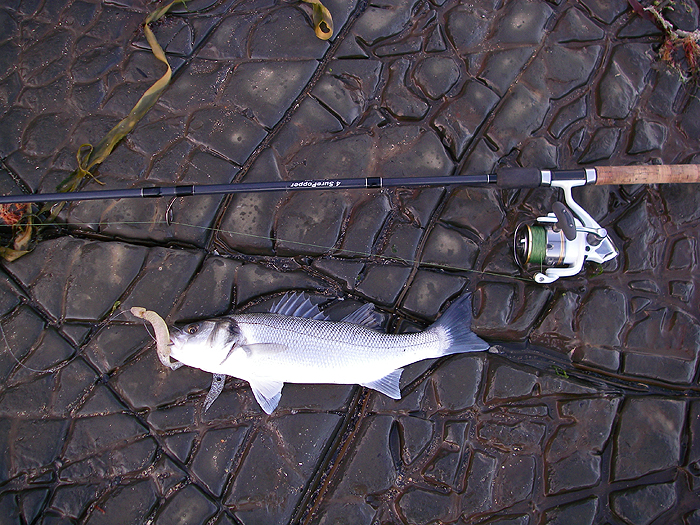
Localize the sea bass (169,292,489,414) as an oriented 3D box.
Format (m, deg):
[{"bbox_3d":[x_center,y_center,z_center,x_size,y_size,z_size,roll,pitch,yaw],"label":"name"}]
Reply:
[{"bbox_3d":[-0.027,0.118,1.000,0.414,0.056,0.158,-1,81,0],"label":"sea bass"}]

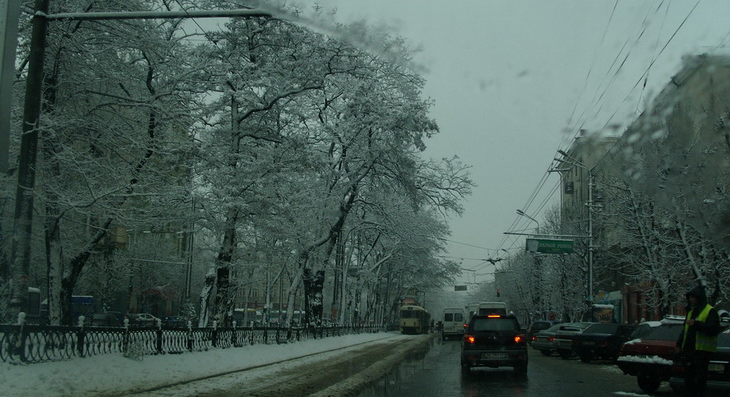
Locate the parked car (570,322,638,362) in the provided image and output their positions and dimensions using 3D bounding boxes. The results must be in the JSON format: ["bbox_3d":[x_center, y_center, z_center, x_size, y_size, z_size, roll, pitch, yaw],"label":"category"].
[{"bbox_3d":[9.336,5.297,29.493,4.130,1.440,1.630,9,-13,-43],"label":"parked car"}]

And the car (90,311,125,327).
[{"bbox_3d":[-20.412,9.707,64.000,1.720,1.500,4.400,-1,-9,8],"label":"car"}]

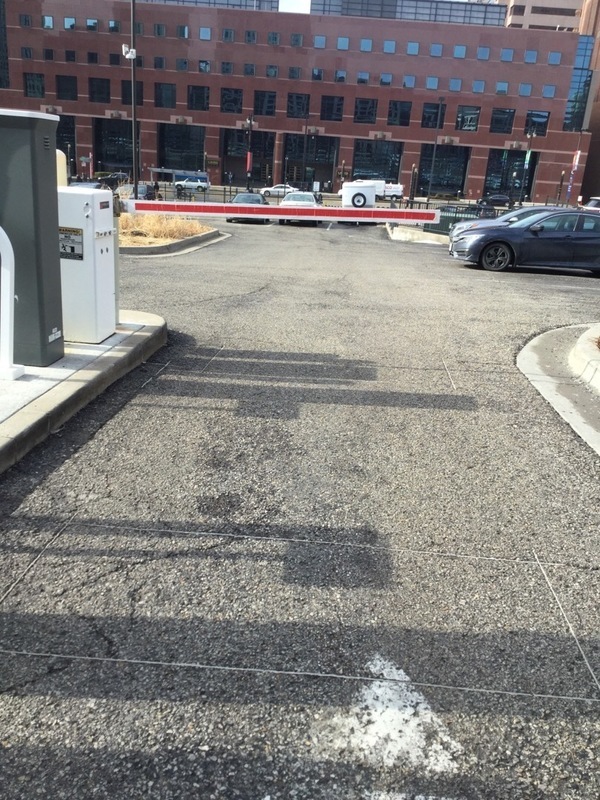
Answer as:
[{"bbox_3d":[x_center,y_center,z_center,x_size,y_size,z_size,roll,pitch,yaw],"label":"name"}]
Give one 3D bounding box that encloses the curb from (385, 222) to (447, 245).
[{"bbox_3d":[4.612,-6.294,27.523,2.600,0.350,0.600,6,20,4],"label":"curb"}]

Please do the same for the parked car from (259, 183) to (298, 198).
[{"bbox_3d":[-2.432,-24.833,85.000,4.750,1.430,1.800,5,20,2],"label":"parked car"}]

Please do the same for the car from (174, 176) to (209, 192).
[{"bbox_3d":[-13.417,-26.735,89.000,4.400,1.750,1.800,5,20,2],"label":"car"}]

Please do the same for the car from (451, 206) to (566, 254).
[{"bbox_3d":[6.427,-4.411,18.928,4.750,1.440,1.830,6,20,6],"label":"car"}]

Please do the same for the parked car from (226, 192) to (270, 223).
[{"bbox_3d":[-2.389,-9.816,36.131,1.800,1.380,4.600,5,20,2],"label":"parked car"}]

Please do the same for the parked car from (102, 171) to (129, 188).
[{"bbox_3d":[-23.461,-27.856,91.000,4.500,1.720,1.850,2,20,-7],"label":"parked car"}]

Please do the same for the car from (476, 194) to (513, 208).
[{"bbox_3d":[24.076,-24.469,88.000,4.500,1.500,1.800,5,20,2],"label":"car"}]

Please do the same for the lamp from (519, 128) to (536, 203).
[{"bbox_3d":[28.627,-29.216,89.929,1.300,9.320,0.550,4,20,0],"label":"lamp"}]

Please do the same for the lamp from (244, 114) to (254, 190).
[{"bbox_3d":[-6.240,-30.732,89.475,1.100,9.050,0.550,4,20,0],"label":"lamp"}]

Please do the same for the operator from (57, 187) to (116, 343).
[{"bbox_3d":[-1.613,-0.984,5.224,0.380,1.050,0.340,6,20,4],"label":"operator"}]

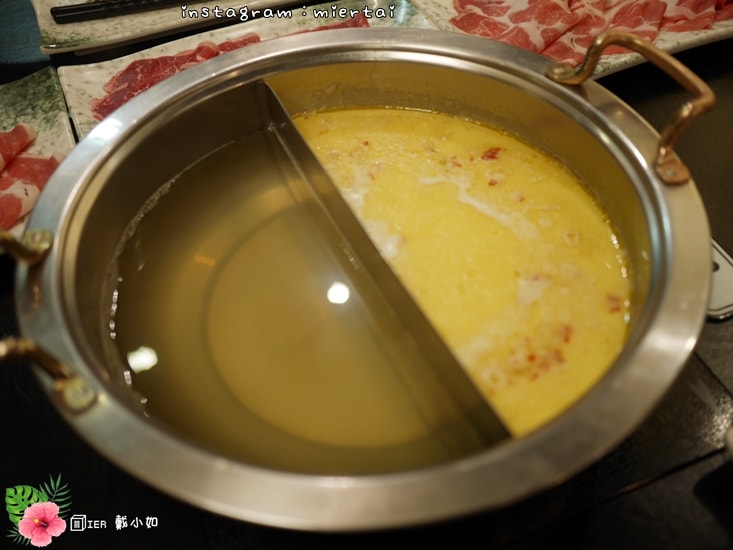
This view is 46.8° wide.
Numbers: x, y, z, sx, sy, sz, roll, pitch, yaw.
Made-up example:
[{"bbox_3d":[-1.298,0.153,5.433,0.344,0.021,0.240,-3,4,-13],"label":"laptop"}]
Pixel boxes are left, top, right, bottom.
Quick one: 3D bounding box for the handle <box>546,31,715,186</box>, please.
[{"bbox_3d":[0.144,-0.098,0.449,0.046,0.028,0.111,-20,50,-15],"label":"handle"}]

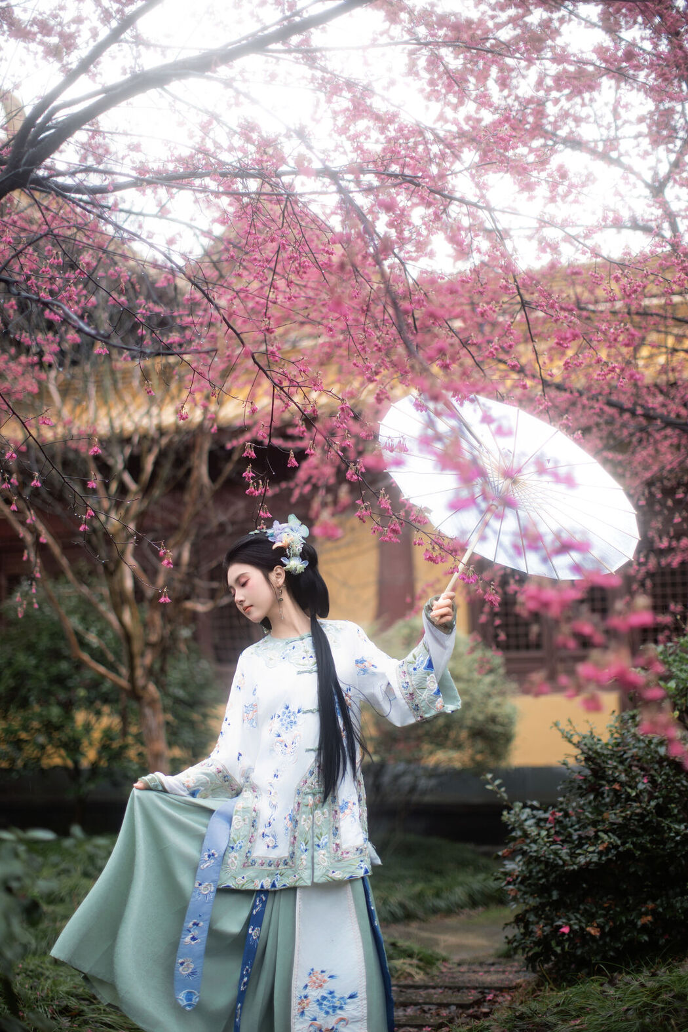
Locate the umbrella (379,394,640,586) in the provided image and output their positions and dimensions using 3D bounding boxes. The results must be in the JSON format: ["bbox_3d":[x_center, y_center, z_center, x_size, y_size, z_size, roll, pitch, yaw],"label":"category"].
[{"bbox_3d":[0.364,0.072,3.852,0.805,0.540,0.805,31,-27,0],"label":"umbrella"}]

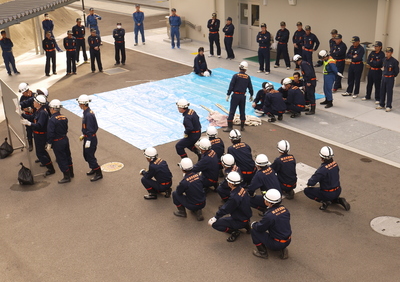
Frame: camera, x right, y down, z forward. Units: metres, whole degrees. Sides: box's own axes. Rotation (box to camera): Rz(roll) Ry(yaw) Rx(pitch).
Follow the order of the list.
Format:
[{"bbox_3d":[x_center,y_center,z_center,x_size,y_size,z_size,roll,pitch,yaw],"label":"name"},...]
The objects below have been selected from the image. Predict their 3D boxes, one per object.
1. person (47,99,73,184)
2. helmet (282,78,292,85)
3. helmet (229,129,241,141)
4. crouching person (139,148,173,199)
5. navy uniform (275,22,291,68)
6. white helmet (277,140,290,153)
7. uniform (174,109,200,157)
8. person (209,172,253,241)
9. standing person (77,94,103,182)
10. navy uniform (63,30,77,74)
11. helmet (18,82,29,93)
[{"bbox_3d":[-2.904,-0.046,11.205,0.400,1.750,0.520,14,26,35],"label":"person"},{"bbox_3d":[2.457,-1.657,14.873,0.290,0.180,0.240,-12,17,16],"label":"helmet"},{"bbox_3d":[0.666,-0.113,10.200,0.225,0.170,0.280,-10,22,-19],"label":"helmet"},{"bbox_3d":[-0.857,0.626,10.237,0.700,1.030,0.520,2,21,13],"label":"crouching person"},{"bbox_3d":[3.070,-3.557,19.691,0.560,1.730,0.400,10,24,29],"label":"navy uniform"},{"bbox_3d":[1.578,0.107,10.020,0.235,0.170,0.280,-10,23,-20],"label":"white helmet"},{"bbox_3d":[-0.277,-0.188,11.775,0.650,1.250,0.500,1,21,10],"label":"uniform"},{"bbox_3d":[0.502,1.078,8.751,0.800,1.120,0.560,3,21,14],"label":"person"},{"bbox_3d":[-2.325,-0.077,11.201,0.460,1.770,0.460,-8,22,-15],"label":"standing person"},{"bbox_3d":[-5.059,-3.467,20.702,0.500,1.690,0.330,-8,21,-17],"label":"navy uniform"},{"bbox_3d":[-4.176,-1.267,12.591,0.290,0.190,0.250,-30,30,-18],"label":"helmet"}]

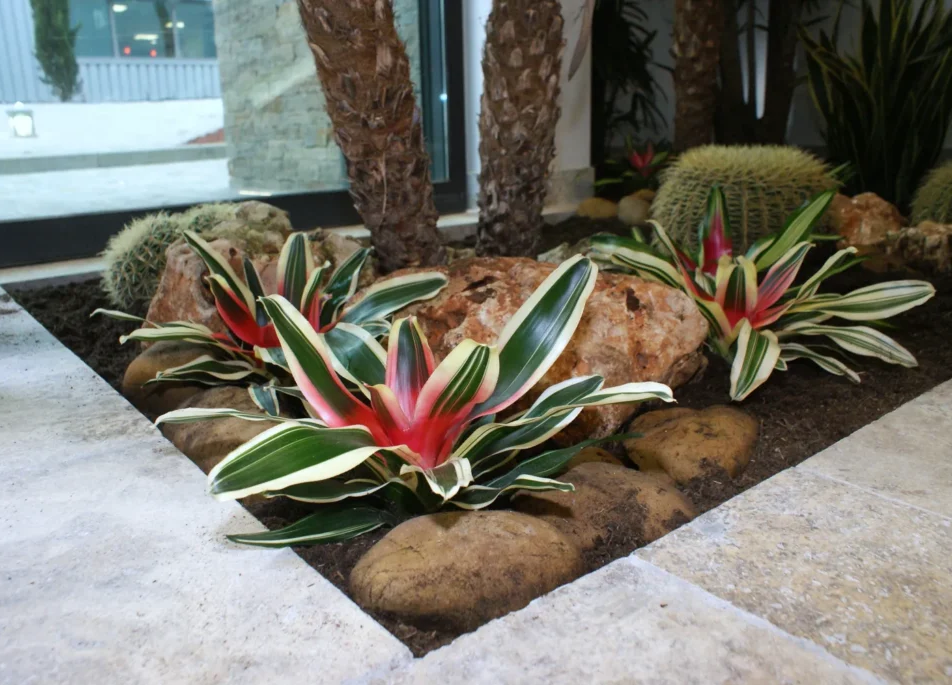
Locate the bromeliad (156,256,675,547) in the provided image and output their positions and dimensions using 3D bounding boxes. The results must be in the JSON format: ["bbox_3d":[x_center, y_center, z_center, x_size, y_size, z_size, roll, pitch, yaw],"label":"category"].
[{"bbox_3d":[-0.064,0.049,0.869,0.549,0.287,0.471,-2,16,0],"label":"bromeliad"}]

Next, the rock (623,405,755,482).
[{"bbox_3d":[0.278,0.132,0.995,0.169,0.093,0.132,-2,16,0],"label":"rock"}]

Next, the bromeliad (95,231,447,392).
[{"bbox_3d":[-0.351,-0.050,1.312,0.574,0.262,0.471,-2,16,0],"label":"bromeliad"}]

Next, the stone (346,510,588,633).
[{"bbox_3d":[-0.011,0.214,0.729,0.222,0.096,0.138,1,16,12],"label":"stone"}]

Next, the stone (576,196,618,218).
[{"bbox_3d":[0.655,-0.742,4.180,0.235,0.115,0.190,0,16,9],"label":"stone"}]

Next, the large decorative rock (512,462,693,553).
[{"bbox_3d":[0.160,0.206,0.955,0.225,0.085,0.160,3,16,17],"label":"large decorative rock"}]

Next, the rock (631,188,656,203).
[{"bbox_3d":[0.965,-0.820,4.400,0.180,0.125,0.170,1,16,12],"label":"rock"}]

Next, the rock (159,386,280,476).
[{"bbox_3d":[-0.340,0.120,1.047,0.170,0.125,0.136,-2,16,0],"label":"rock"}]

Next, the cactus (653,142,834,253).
[{"bbox_3d":[0.794,-0.404,2.304,0.529,0.367,0.529,-2,16,0],"label":"cactus"}]

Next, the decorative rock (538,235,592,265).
[{"bbox_3d":[0.281,-0.279,2.357,0.180,0.098,0.139,-2,16,0],"label":"decorative rock"}]

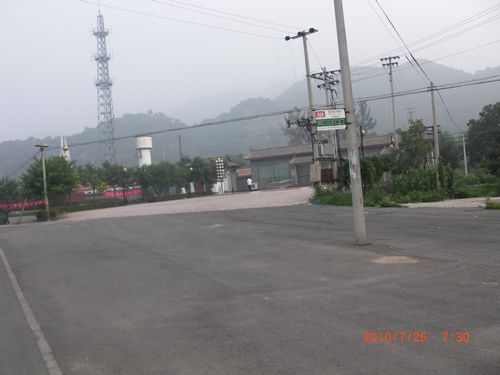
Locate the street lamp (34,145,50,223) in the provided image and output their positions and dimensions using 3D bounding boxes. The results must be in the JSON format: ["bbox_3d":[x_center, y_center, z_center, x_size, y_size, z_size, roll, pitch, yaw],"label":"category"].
[{"bbox_3d":[-13.567,-0.294,34.000,0.900,5.000,0.300,-4,1,0],"label":"street lamp"}]

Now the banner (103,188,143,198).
[{"bbox_3d":[-14.712,0.692,60.000,4.700,0.650,0.080,-4,1,-9],"label":"banner"}]

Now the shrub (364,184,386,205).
[{"bbox_3d":[5.792,0.346,24.000,1.000,0.900,0.950,-4,1,0],"label":"shrub"}]

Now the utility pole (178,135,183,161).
[{"bbox_3d":[-9.880,-3.389,75.000,0.300,8.500,0.300,-5,1,0],"label":"utility pole"}]

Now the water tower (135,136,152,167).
[{"bbox_3d":[-29.418,-6.274,145.000,4.700,15.800,4.700,-5,1,0],"label":"water tower"}]

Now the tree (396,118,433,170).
[{"bbox_3d":[11.319,-2.631,36.000,2.600,4.300,2.600,-5,1,0],"label":"tree"}]

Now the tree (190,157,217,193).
[{"bbox_3d":[-5.219,-1.305,59.000,3.000,4.300,3.000,-4,1,0],"label":"tree"}]

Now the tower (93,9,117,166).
[{"bbox_3d":[-41.683,-24.808,150.000,6.000,53.000,6.000,-5,1,0],"label":"tower"}]

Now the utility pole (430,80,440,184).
[{"bbox_3d":[11.375,-3.241,31.800,0.320,6.600,0.300,-5,1,0],"label":"utility pole"}]

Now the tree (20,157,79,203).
[{"bbox_3d":[-15.888,-0.394,41.000,4.500,4.200,4.300,-4,1,0],"label":"tree"}]

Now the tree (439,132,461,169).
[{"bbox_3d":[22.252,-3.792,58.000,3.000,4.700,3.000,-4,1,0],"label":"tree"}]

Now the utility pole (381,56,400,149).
[{"bbox_3d":[12.142,-5.500,44.000,1.600,10.500,0.300,-4,1,0],"label":"utility pole"}]

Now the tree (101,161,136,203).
[{"bbox_3d":[-13.505,-0.459,53.000,3.400,4.100,3.200,-5,1,0],"label":"tree"}]

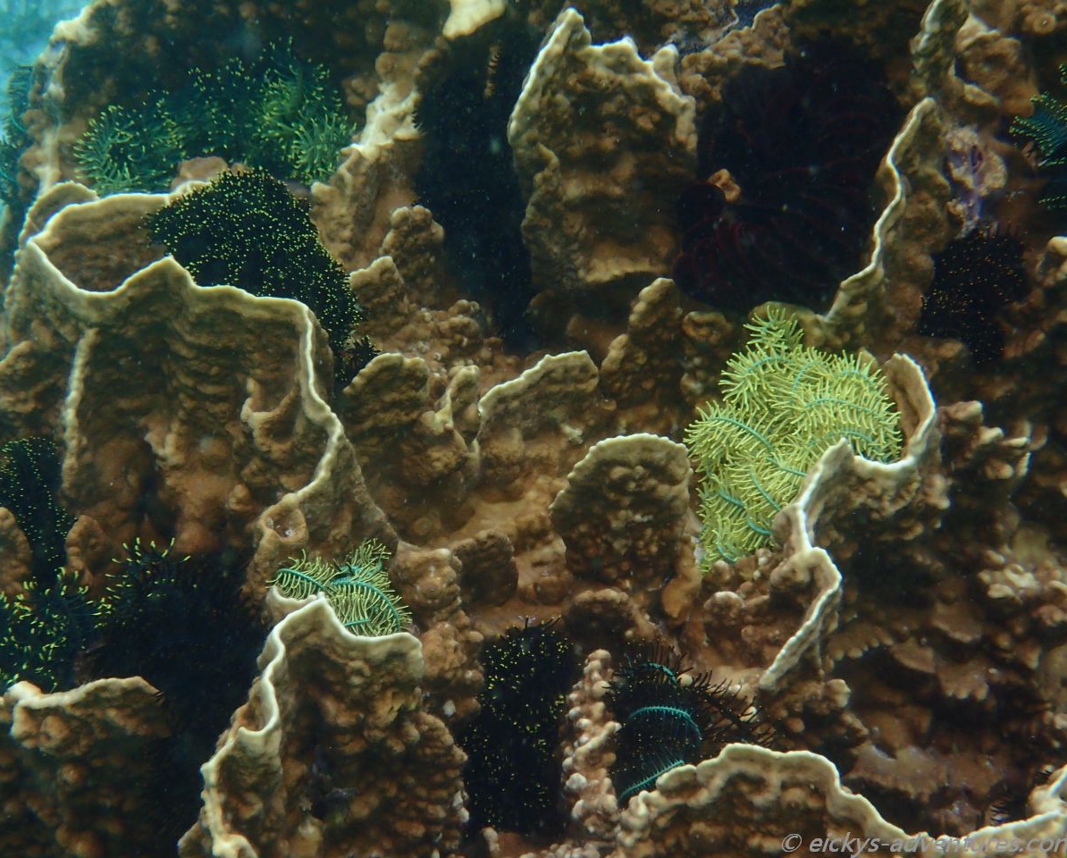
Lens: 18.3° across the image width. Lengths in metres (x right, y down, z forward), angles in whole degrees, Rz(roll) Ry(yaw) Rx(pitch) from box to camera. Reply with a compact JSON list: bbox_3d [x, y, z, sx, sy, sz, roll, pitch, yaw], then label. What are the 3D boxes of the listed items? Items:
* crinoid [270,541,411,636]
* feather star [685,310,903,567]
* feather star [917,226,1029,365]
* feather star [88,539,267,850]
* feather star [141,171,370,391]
[{"bbox_3d":[-0.134,0.117,2.280,0.097,0.057,0.070,0,24,0],"label":"crinoid"},{"bbox_3d":[0.181,0.006,2.300,0.150,0.146,0.113,0,24,0],"label":"feather star"},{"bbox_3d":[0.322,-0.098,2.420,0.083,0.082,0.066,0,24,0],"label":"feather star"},{"bbox_3d":[-0.242,0.180,2.250,0.123,0.182,0.111,0,24,0],"label":"feather star"},{"bbox_3d":[-0.200,-0.111,2.400,0.166,0.116,0.133,0,24,0],"label":"feather star"}]

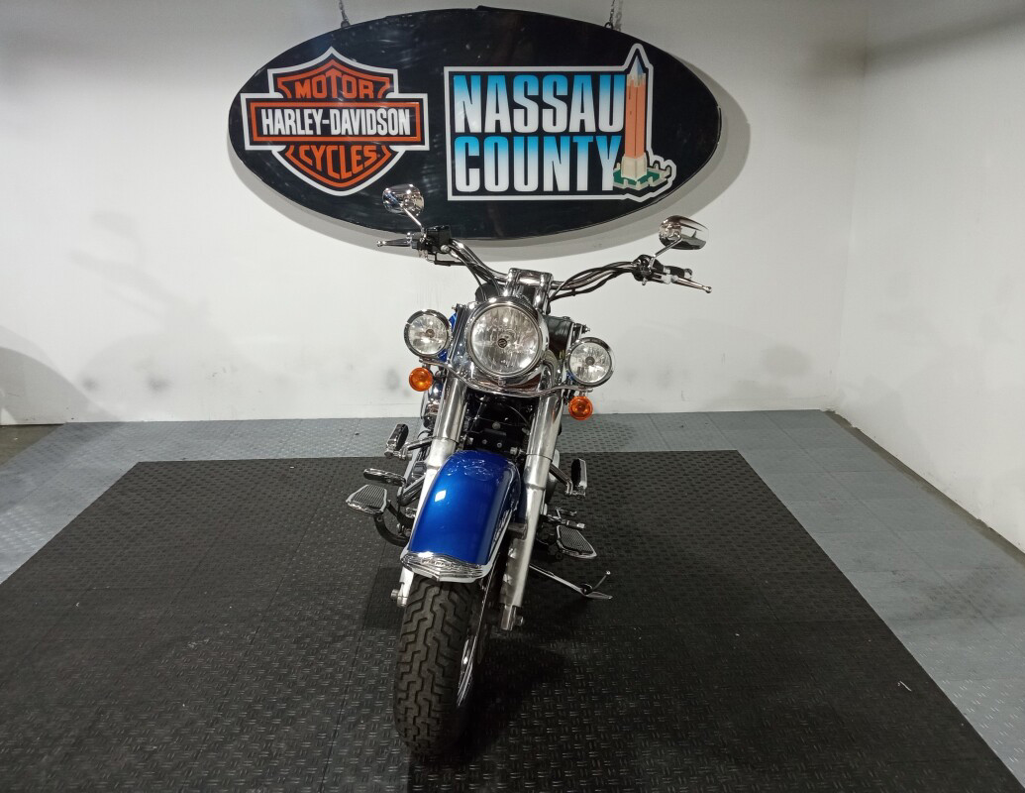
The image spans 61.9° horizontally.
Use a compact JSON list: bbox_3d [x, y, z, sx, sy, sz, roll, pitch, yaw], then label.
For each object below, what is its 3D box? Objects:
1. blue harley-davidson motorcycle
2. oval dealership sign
[{"bbox_3d":[-0.008,-0.027,2.752,0.920,1.250,2.400,10,16,-1],"label":"blue harley-davidson motorcycle"},{"bbox_3d":[-0.168,-1.265,4.036,2.289,1.026,0.100,-1,16,-1],"label":"oval dealership sign"}]

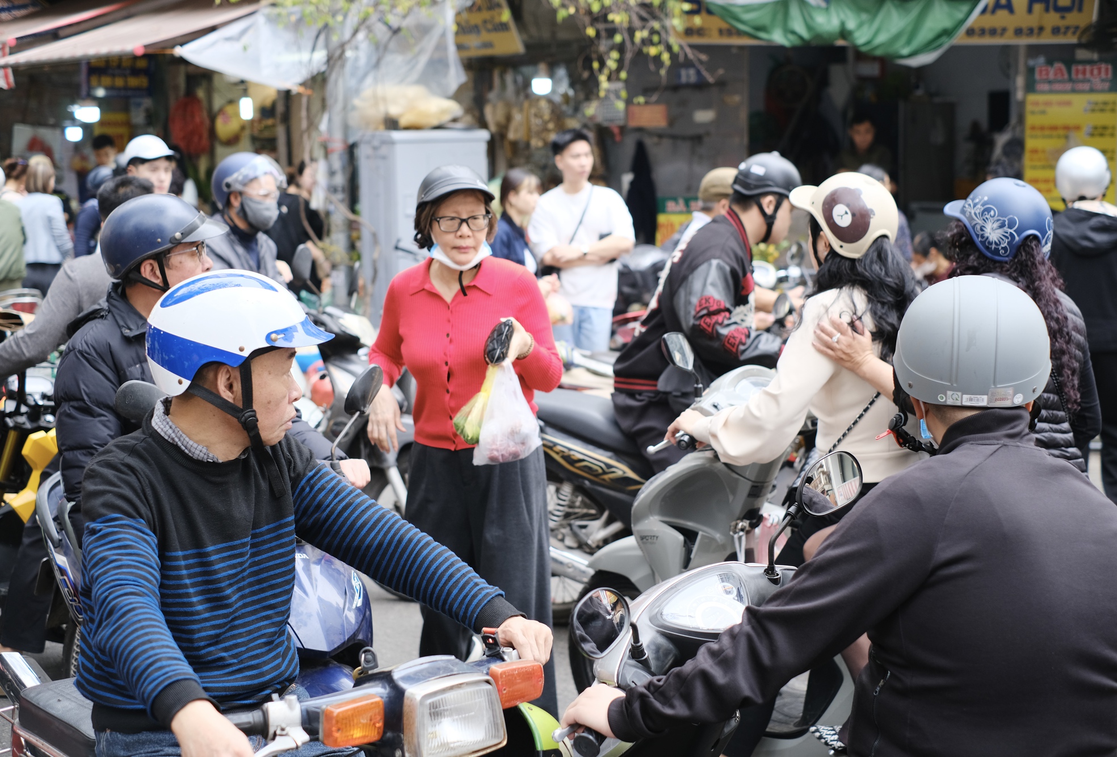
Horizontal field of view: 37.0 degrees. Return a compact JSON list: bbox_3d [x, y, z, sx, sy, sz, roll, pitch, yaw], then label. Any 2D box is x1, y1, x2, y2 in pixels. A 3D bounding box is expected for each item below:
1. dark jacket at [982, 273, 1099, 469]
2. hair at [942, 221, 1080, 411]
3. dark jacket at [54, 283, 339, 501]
[{"bbox_3d":[1.176,-0.018,4.300,0.480,0.530,0.320,-4,7,-30],"label":"dark jacket"},{"bbox_3d":[1.127,-0.154,4.150,0.260,0.480,0.270,5,9,34],"label":"hair"},{"bbox_3d":[-0.910,0.065,3.731,0.590,0.530,0.520,5,8,37],"label":"dark jacket"}]

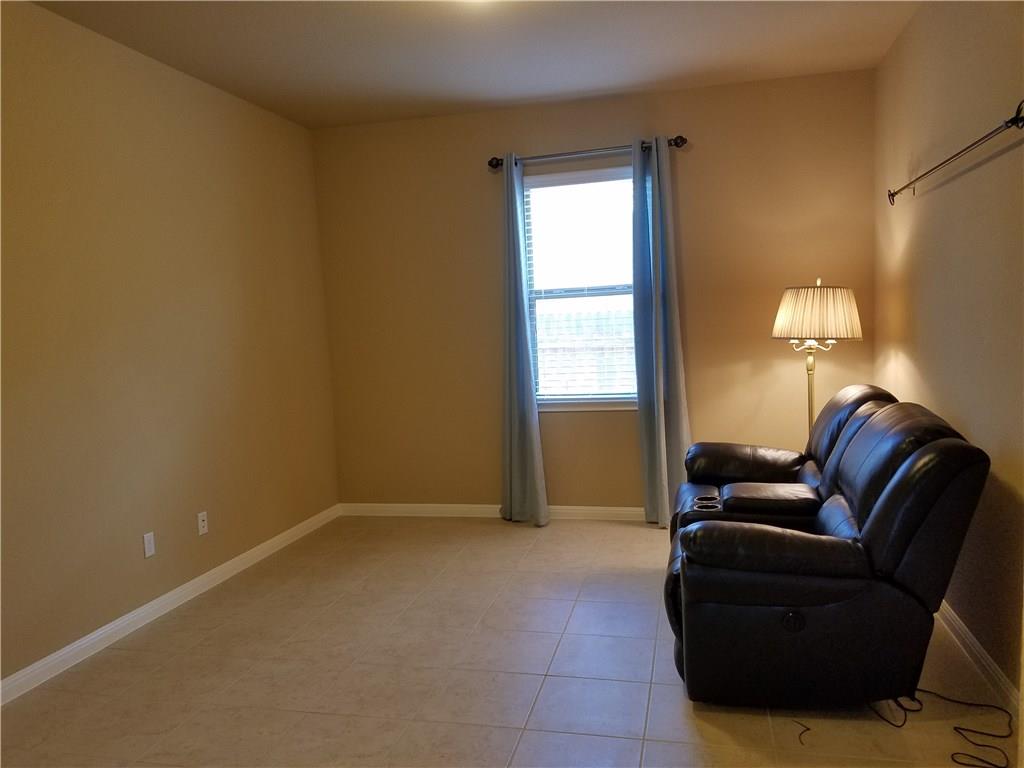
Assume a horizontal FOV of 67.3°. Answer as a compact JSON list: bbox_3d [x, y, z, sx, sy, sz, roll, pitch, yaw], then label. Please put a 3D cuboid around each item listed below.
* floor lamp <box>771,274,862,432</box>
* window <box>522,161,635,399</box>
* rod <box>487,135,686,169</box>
[{"bbox_3d":[1.708,0.184,4.322,0.472,1.547,0.472,-1,5,14],"label":"floor lamp"},{"bbox_3d":[0.500,-0.635,5.084,0.864,1.516,0.100,-1,5,14],"label":"window"},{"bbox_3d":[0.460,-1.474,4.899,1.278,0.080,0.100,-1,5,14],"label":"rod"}]

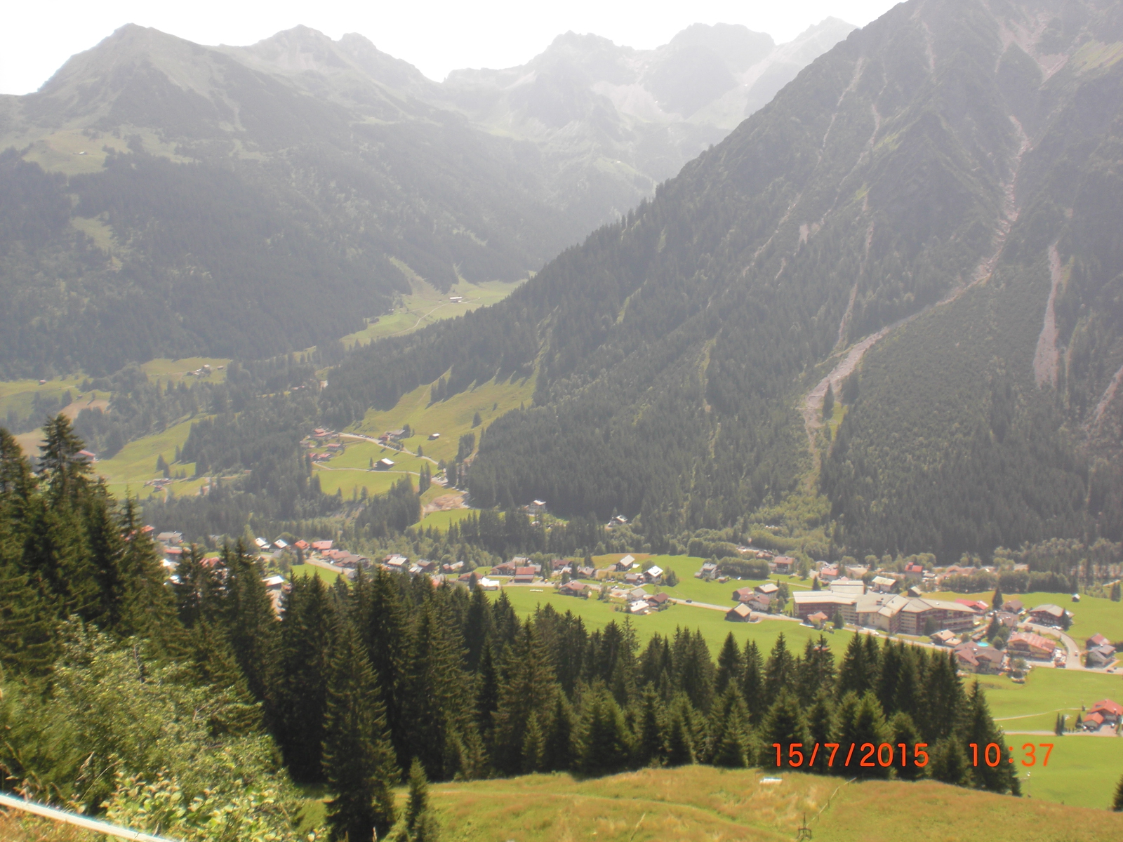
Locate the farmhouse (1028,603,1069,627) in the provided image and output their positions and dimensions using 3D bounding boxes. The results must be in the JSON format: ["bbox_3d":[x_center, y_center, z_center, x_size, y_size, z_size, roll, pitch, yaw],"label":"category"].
[{"bbox_3d":[323.500,128.400,819.200,17.600,9.100,17.600,7,12,35],"label":"farmhouse"}]

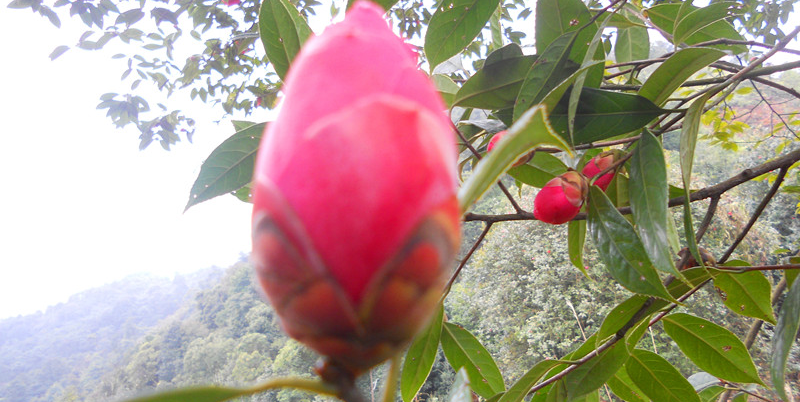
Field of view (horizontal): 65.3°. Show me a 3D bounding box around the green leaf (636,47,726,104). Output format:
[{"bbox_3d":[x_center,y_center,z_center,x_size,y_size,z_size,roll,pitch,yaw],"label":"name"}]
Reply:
[{"bbox_3d":[0.205,-0.086,0.440,0.081,0.033,0.016,-34,31,-14],"label":"green leaf"}]

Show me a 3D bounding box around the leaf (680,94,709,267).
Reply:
[{"bbox_3d":[0.217,-0.016,0.450,0.020,0.131,0.025,0,-10,30],"label":"leaf"}]

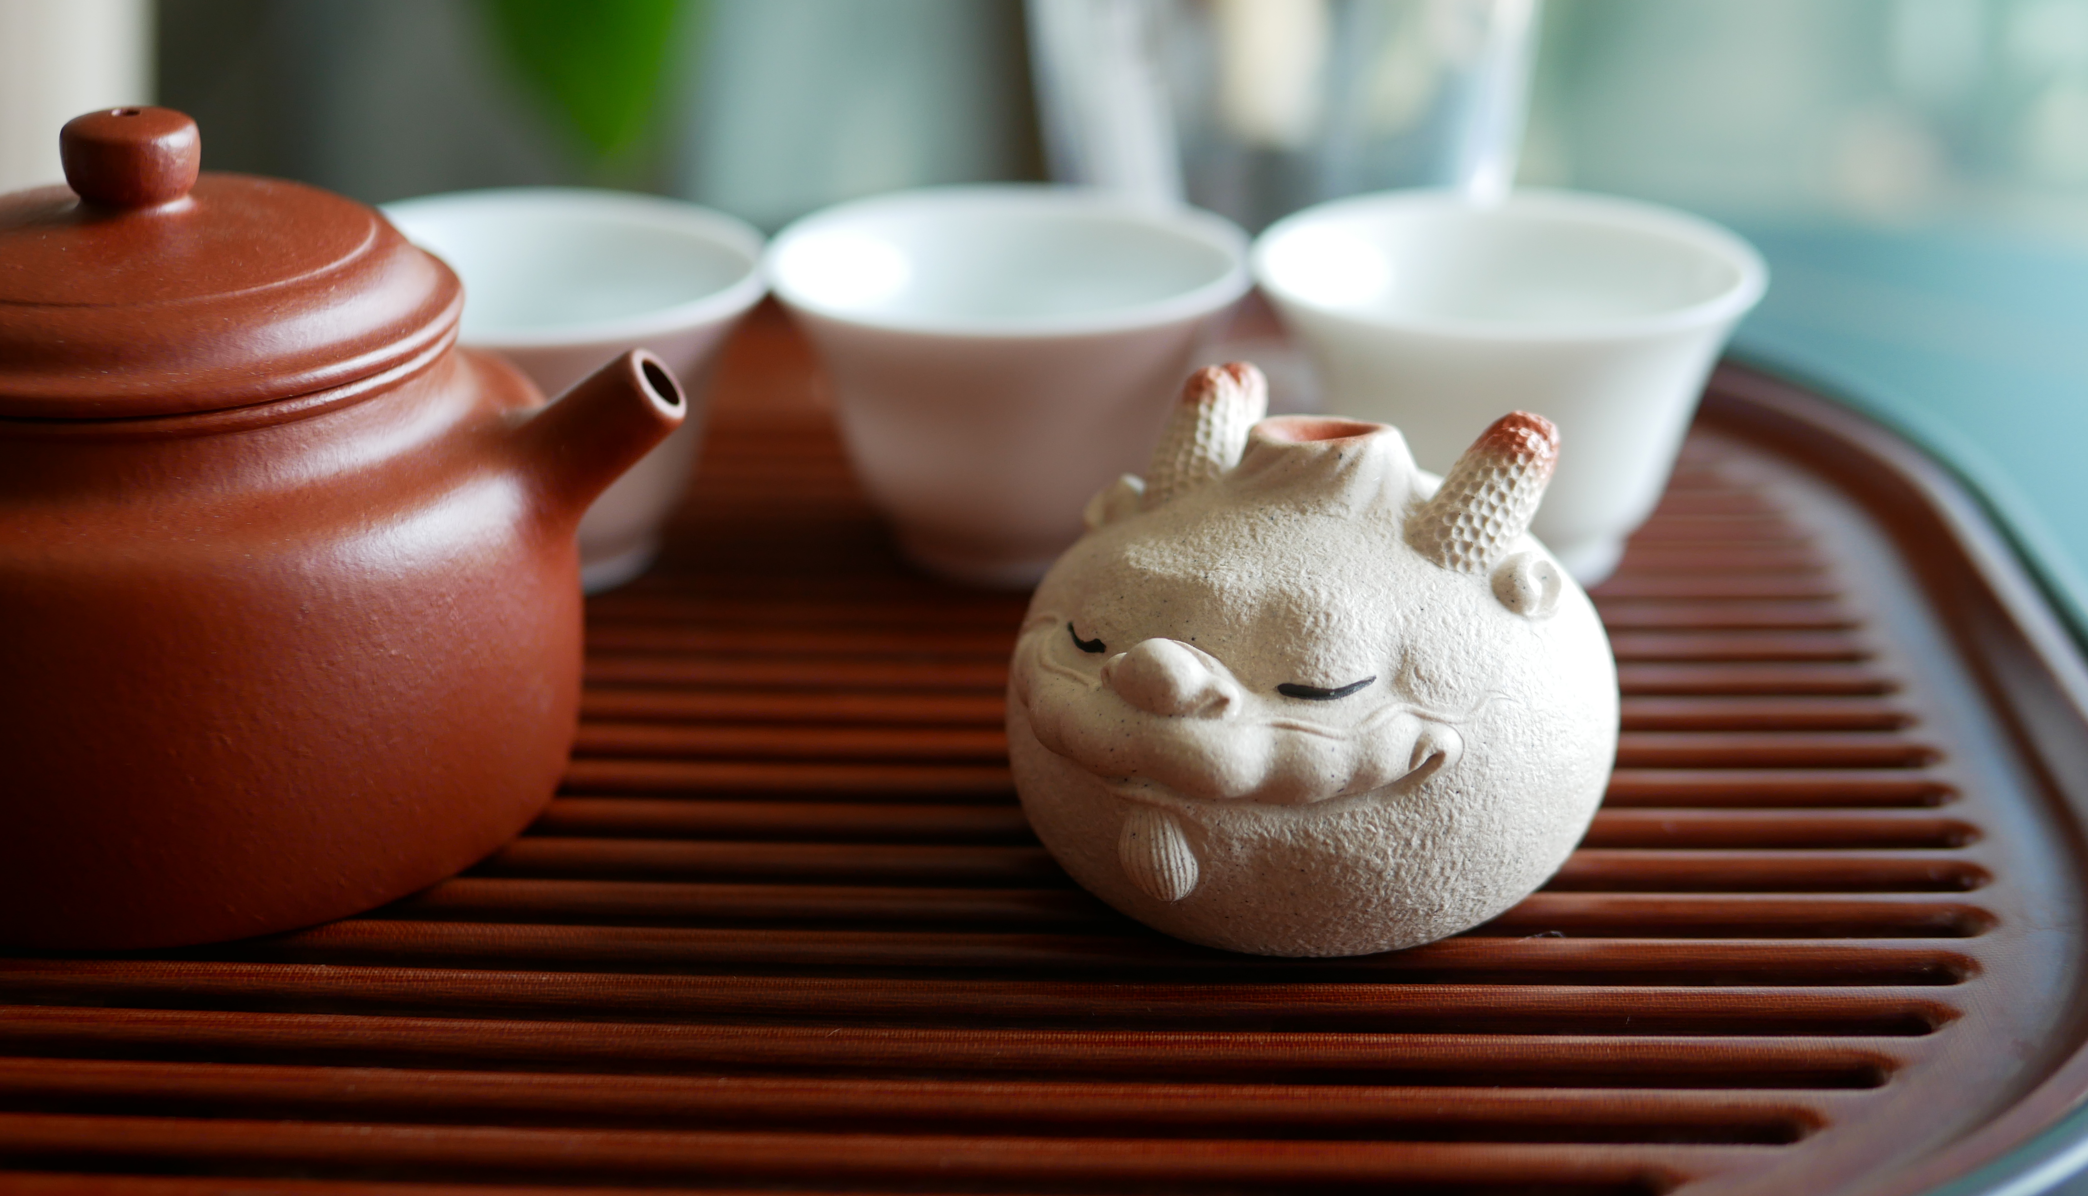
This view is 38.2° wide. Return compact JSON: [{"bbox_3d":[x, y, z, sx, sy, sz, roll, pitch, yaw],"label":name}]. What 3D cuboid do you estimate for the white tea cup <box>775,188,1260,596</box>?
[{"bbox_3d":[-0.004,-0.027,0.401,0.062,0.040,0.062,-1,24,0],"label":"white tea cup"}]

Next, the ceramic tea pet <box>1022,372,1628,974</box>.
[{"bbox_3d":[0.027,0.006,0.308,0.062,0.055,0.063,12,27,28],"label":"ceramic tea pet"}]

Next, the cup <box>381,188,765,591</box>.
[{"bbox_3d":[-0.068,-0.025,0.401,0.063,0.040,0.063,-1,24,0],"label":"cup"}]

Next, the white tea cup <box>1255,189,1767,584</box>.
[{"bbox_3d":[0.060,-0.025,0.394,0.064,0.040,0.064,-1,24,0],"label":"white tea cup"}]

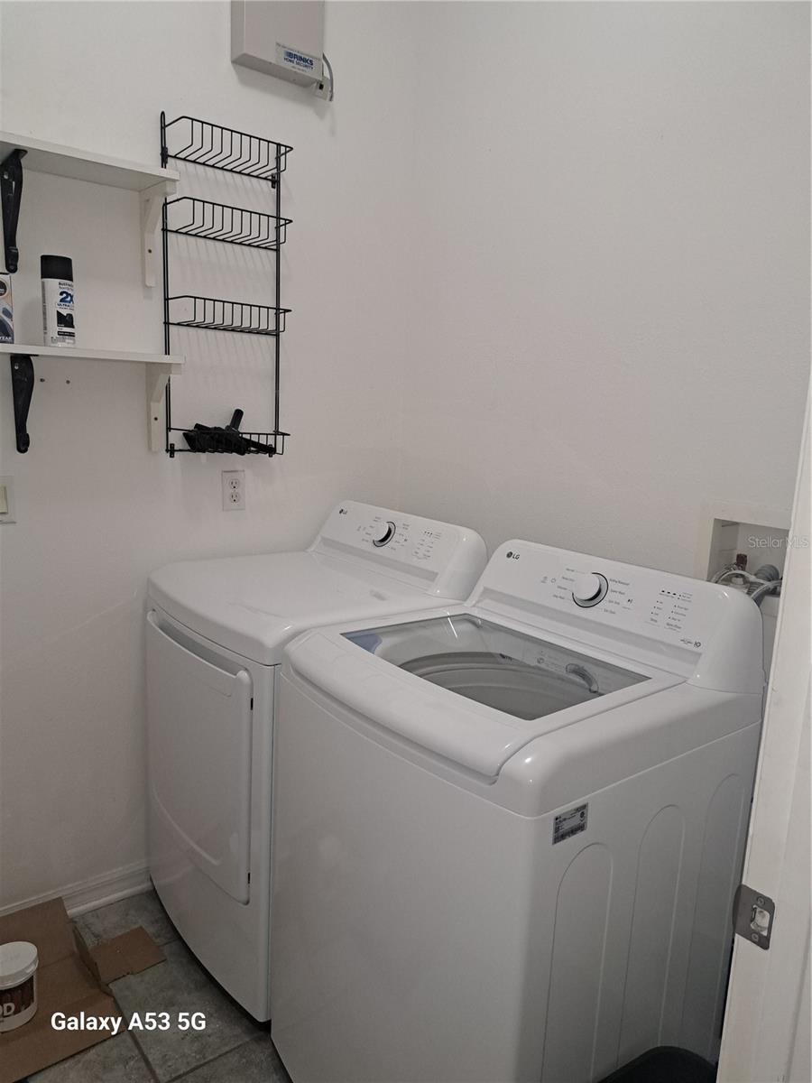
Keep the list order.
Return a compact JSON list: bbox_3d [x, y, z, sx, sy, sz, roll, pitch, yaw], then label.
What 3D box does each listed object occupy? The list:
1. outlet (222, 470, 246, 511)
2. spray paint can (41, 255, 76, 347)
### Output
[{"bbox_3d":[-0.492,-0.145,2.151,0.070,0.115,0.008,-5,12,-36],"label":"outlet"},{"bbox_3d":[-0.806,-0.552,1.744,0.066,0.202,0.066,2,10,0],"label":"spray paint can"}]

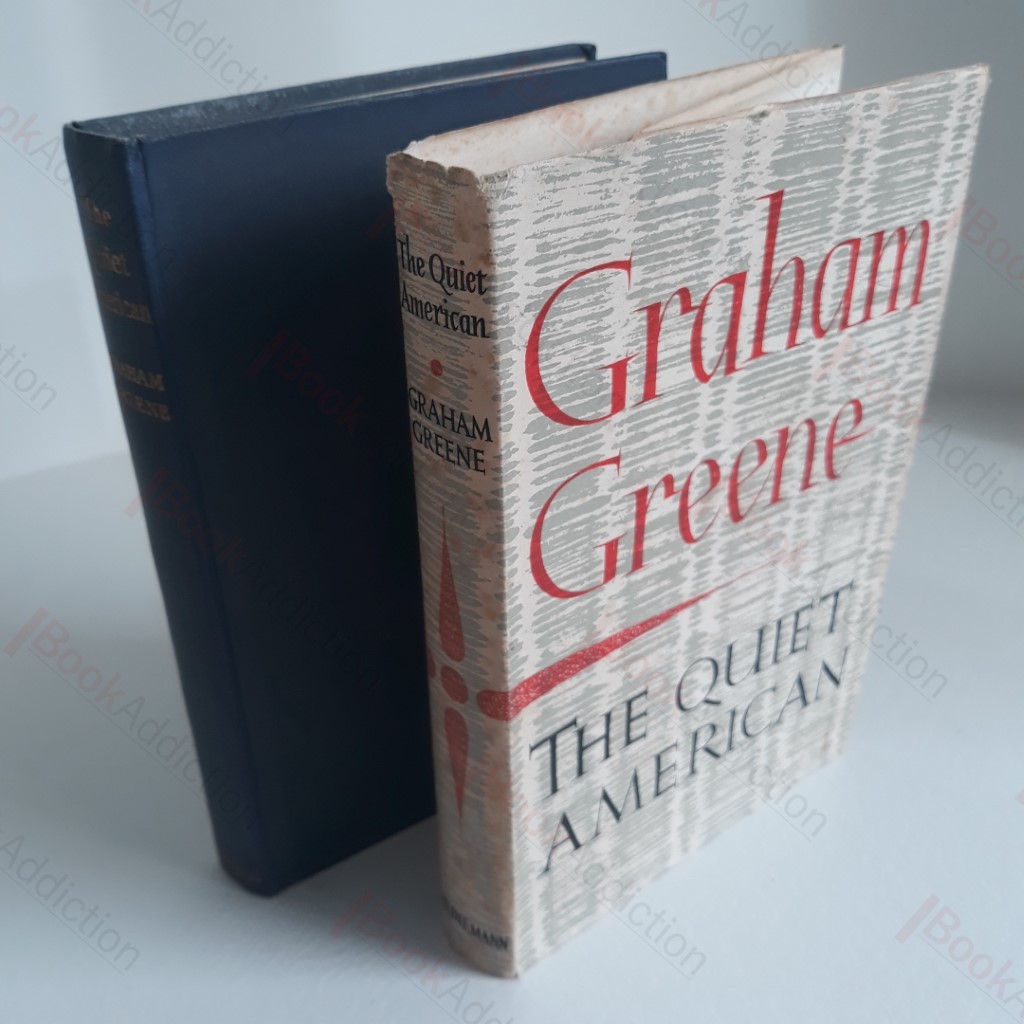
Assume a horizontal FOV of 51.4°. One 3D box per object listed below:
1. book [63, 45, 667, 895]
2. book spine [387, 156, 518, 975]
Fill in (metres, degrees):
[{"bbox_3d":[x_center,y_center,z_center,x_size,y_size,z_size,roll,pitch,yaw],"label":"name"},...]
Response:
[{"bbox_3d":[-0.021,-0.006,0.268,0.129,0.193,0.026,-23,38,-30],"label":"book"},{"bbox_3d":[-0.008,0.027,0.215,0.023,0.194,0.012,25,41,35],"label":"book spine"}]

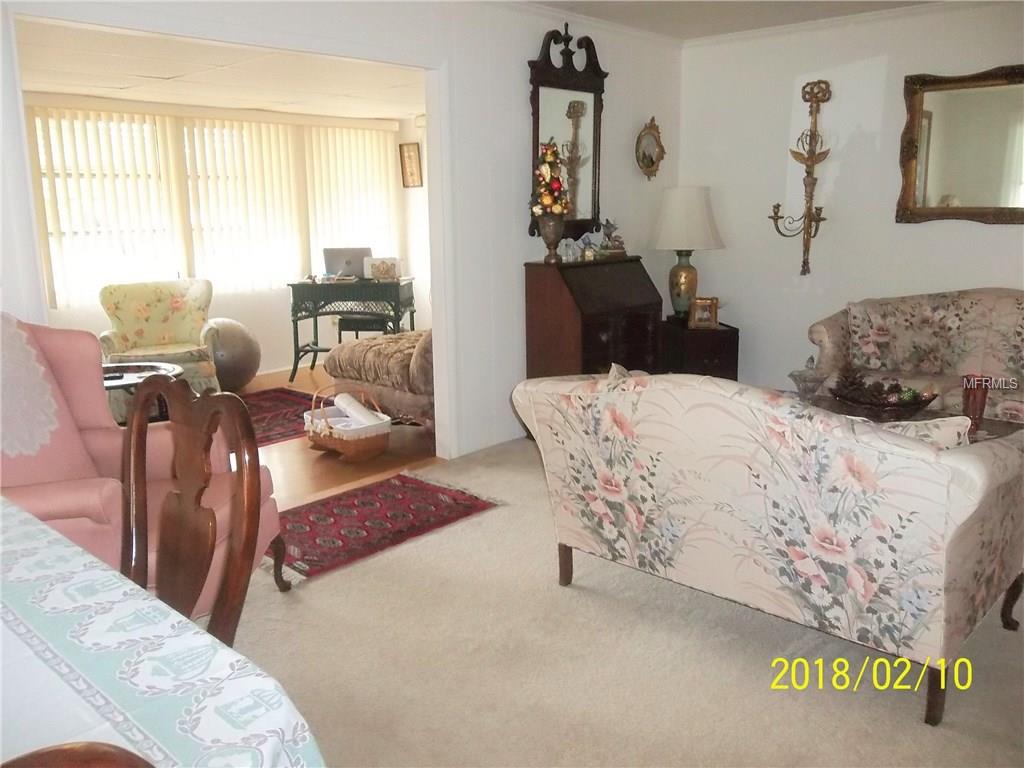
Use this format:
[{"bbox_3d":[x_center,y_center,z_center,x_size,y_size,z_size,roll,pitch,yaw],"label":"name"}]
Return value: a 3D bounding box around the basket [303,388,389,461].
[{"bbox_3d":[-0.959,0.196,4.616,0.470,0.374,0.320,12,18,43],"label":"basket"}]

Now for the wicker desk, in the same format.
[{"bbox_3d":[-1.325,-0.476,6.700,0.920,0.760,0.500,-2,13,-5],"label":"wicker desk"}]

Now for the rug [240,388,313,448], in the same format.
[{"bbox_3d":[-1.937,0.272,5.144,1.280,0.012,1.850,12,18,43],"label":"rug"}]

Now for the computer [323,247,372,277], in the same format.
[{"bbox_3d":[-1.385,-1.008,6.740,0.370,0.240,0.290,-2,13,-5],"label":"computer"}]

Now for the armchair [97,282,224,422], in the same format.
[{"bbox_3d":[-2.425,-0.261,5.635,0.750,0.840,0.790,-6,14,-21],"label":"armchair"}]

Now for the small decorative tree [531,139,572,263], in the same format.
[{"bbox_3d":[0.243,-1.025,4.514,0.230,0.695,0.230,-1,13,0],"label":"small decorative tree"}]

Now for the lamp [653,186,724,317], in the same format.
[{"bbox_3d":[1.102,-0.821,5.052,0.450,0.820,0.450,-1,13,0],"label":"lamp"}]

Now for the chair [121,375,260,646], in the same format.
[{"bbox_3d":[-0.860,0.563,1.567,0.520,1.020,0.570,12,18,43],"label":"chair"}]

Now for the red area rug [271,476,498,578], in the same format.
[{"bbox_3d":[-0.662,0.608,3.623,0.660,0.012,1.090,12,18,43],"label":"red area rug"}]

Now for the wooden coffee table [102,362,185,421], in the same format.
[{"bbox_3d":[-2.330,0.197,4.460,0.950,0.470,0.650,-6,14,-21],"label":"wooden coffee table"}]

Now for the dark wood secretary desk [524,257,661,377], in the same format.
[{"bbox_3d":[0.511,-0.212,4.842,0.470,1.040,0.780,12,18,43],"label":"dark wood secretary desk"}]

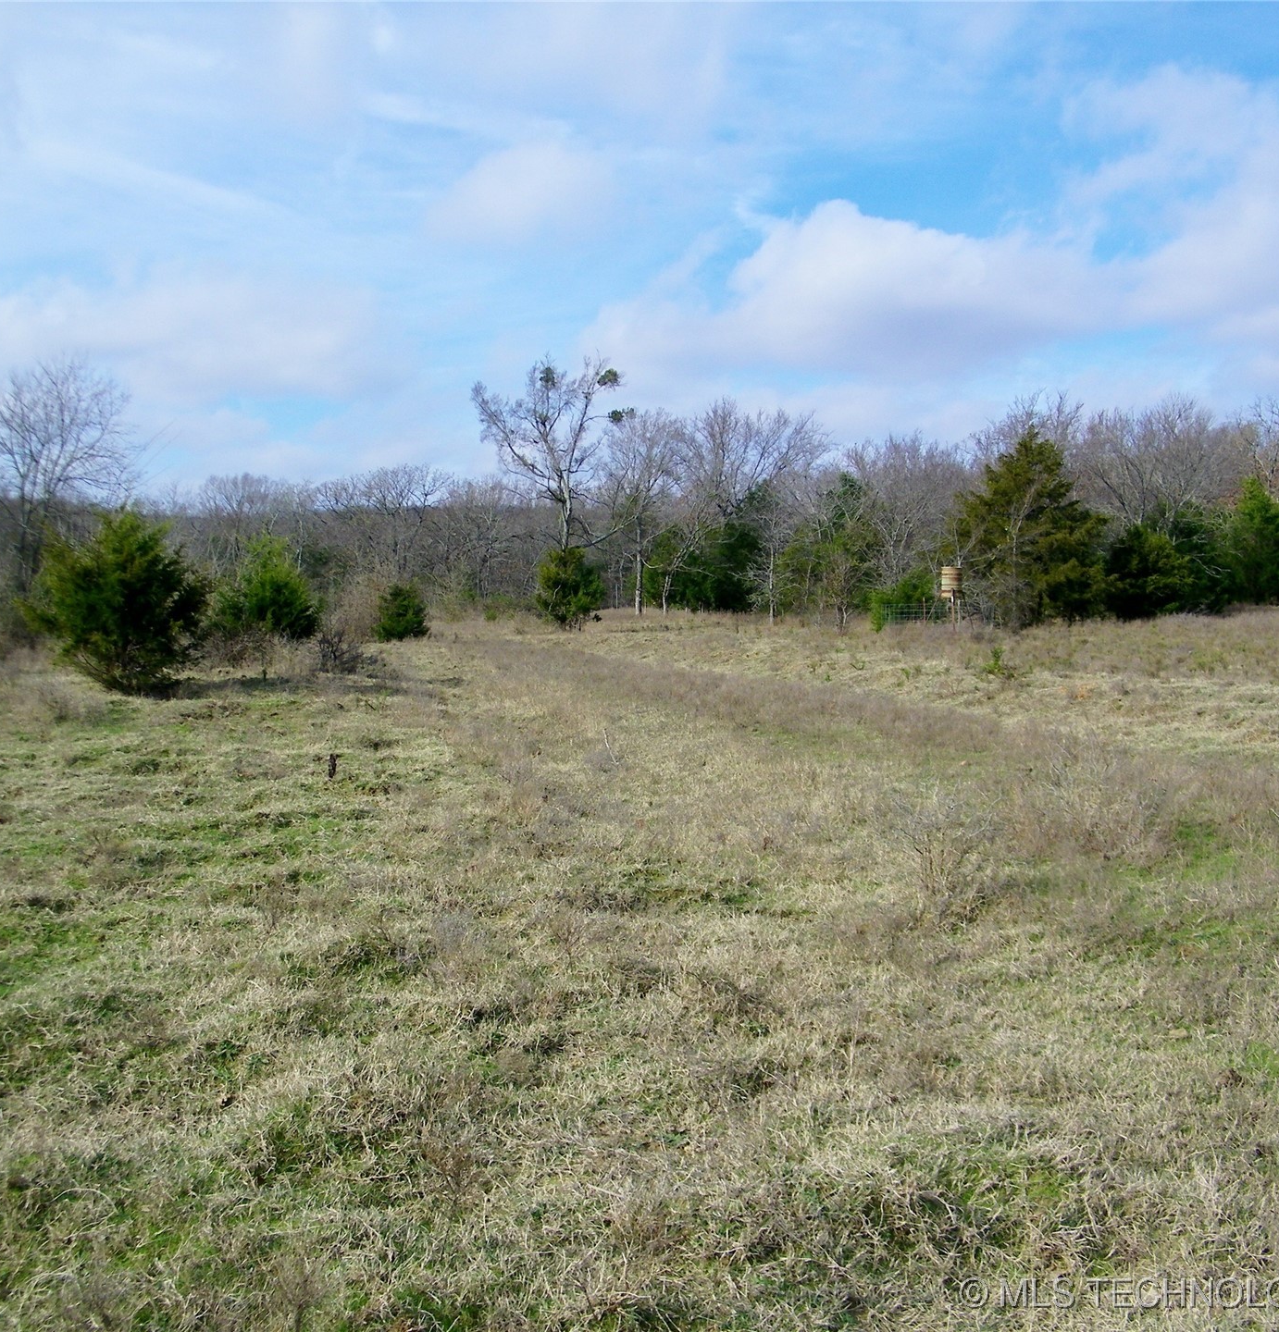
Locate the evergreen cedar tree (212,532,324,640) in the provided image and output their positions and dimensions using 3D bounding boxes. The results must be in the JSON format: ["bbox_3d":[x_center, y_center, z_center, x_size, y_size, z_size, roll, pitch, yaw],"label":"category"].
[{"bbox_3d":[-7.158,-1.434,27.500,2.100,2.150,2.050,0,4,0],"label":"evergreen cedar tree"}]

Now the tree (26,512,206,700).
[{"bbox_3d":[-6.900,-0.826,19.000,2.350,2.420,2.300,0,4,0],"label":"tree"}]

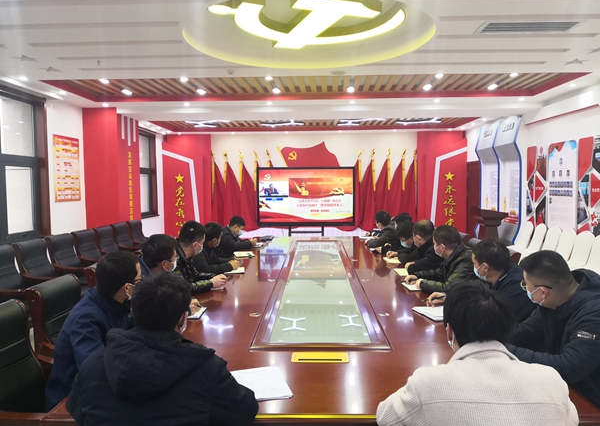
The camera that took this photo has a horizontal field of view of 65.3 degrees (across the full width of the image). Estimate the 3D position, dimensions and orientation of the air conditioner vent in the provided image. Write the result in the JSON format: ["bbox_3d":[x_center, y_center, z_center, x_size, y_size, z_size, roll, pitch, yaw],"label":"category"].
[{"bbox_3d":[1.775,-1.454,3.627,0.740,0.050,0.260,0,3,2],"label":"air conditioner vent"}]

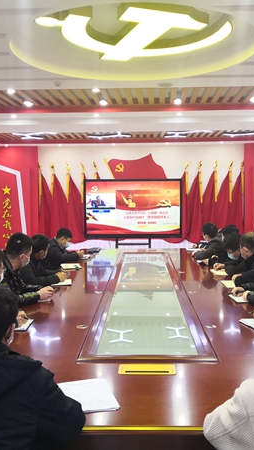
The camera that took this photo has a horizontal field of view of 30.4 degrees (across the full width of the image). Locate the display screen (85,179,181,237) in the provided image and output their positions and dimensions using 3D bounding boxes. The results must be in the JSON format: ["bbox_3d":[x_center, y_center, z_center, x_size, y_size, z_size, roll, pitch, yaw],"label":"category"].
[{"bbox_3d":[0.126,-0.327,9.498,1.980,1.205,0.090,0,3,2],"label":"display screen"}]

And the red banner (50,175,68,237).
[{"bbox_3d":[-1.656,-0.451,11.303,0.420,1.520,0.200,-1,4,2],"label":"red banner"}]

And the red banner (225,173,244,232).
[{"bbox_3d":[2.331,-0.408,10.122,0.390,1.448,0.220,0,3,2],"label":"red banner"}]

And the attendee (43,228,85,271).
[{"bbox_3d":[-0.823,0.614,6.180,0.680,1.170,0.540,-1,4,-3],"label":"attendee"}]

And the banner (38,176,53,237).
[{"bbox_3d":[-1.764,-0.365,10.260,0.370,1.413,0.220,0,3,2],"label":"banner"}]

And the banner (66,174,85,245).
[{"bbox_3d":[-1.106,-0.358,10.238,0.430,1.487,0.220,0,3,2],"label":"banner"}]

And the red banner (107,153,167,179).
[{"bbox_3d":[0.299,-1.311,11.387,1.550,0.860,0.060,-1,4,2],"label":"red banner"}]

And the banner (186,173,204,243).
[{"bbox_3d":[1.613,-0.413,11.200,0.430,1.700,0.200,-1,4,2],"label":"banner"}]

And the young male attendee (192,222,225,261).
[{"bbox_3d":[1.154,0.576,5.987,0.680,1.200,0.550,1,3,18],"label":"young male attendee"}]

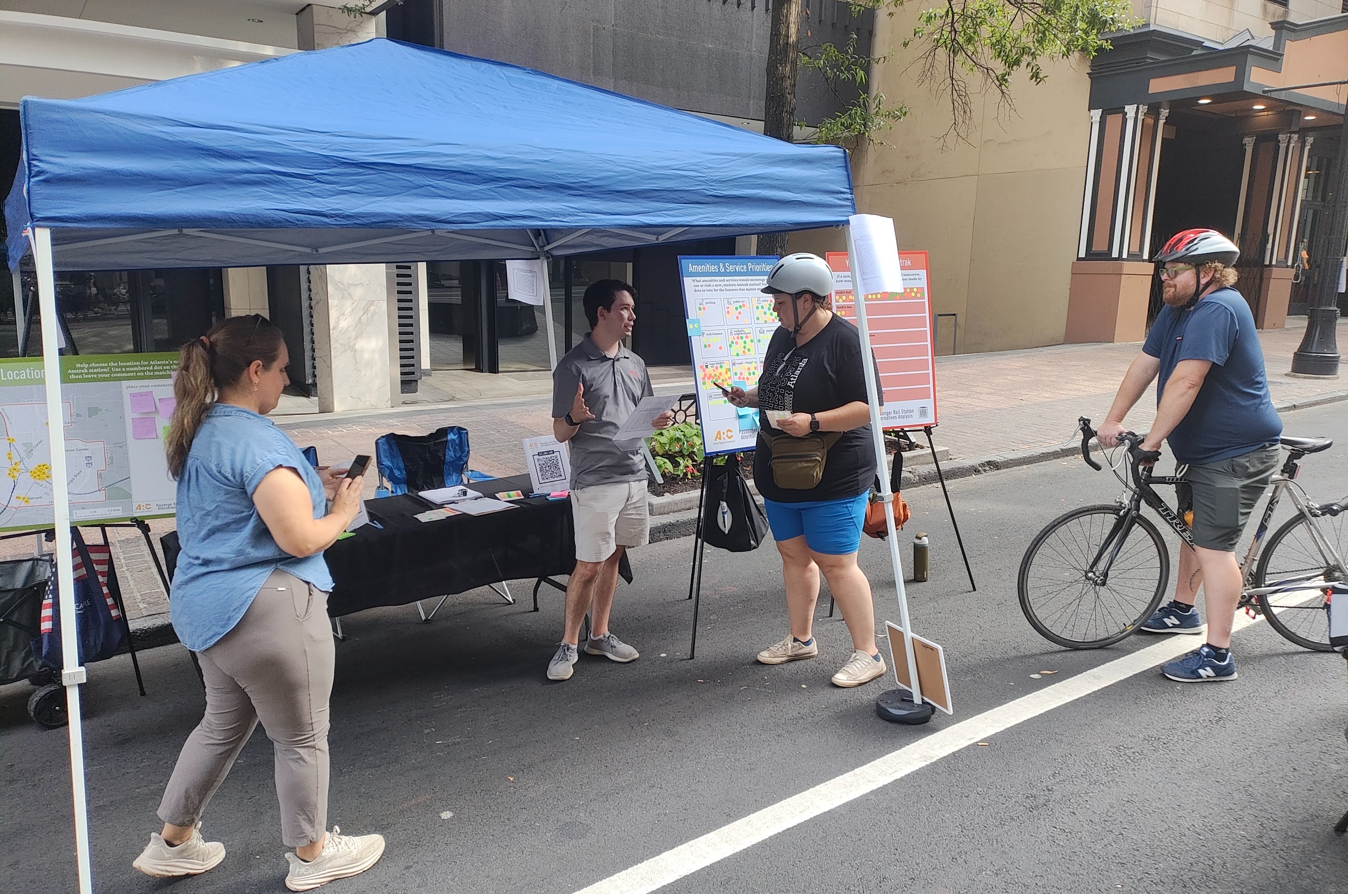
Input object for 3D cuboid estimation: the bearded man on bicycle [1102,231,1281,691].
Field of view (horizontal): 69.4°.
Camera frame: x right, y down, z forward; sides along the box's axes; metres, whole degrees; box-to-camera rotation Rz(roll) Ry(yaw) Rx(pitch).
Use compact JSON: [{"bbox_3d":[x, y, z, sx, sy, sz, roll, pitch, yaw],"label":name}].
[{"bbox_3d":[2.250,0.019,4.186,0.720,1.860,0.600,1,12,-3],"label":"bearded man on bicycle"}]

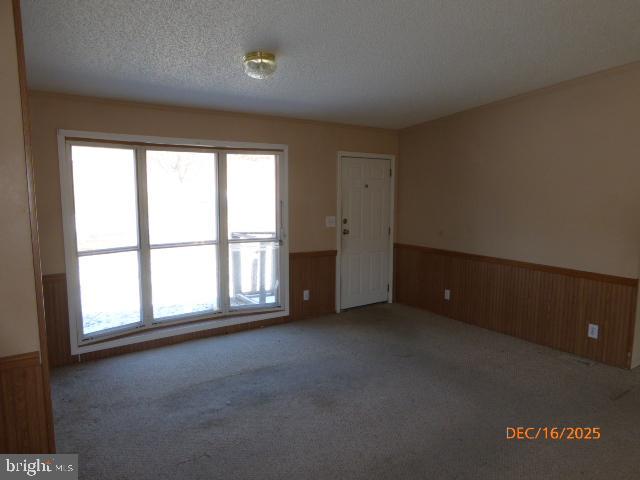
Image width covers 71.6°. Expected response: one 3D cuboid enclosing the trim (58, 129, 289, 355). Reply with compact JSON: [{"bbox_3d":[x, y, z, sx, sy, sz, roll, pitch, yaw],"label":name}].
[{"bbox_3d":[-1.312,-0.018,4.556,2.273,2.000,0.080,-4,8,-34],"label":"trim"}]

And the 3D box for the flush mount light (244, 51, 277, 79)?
[{"bbox_3d":[-0.425,-1.218,3.133,0.240,0.150,0.240,0,6,0],"label":"flush mount light"}]

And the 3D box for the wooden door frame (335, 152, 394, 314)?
[{"bbox_3d":[0.603,-0.103,5.882,0.978,2.036,0.100,-4,8,-34],"label":"wooden door frame"}]

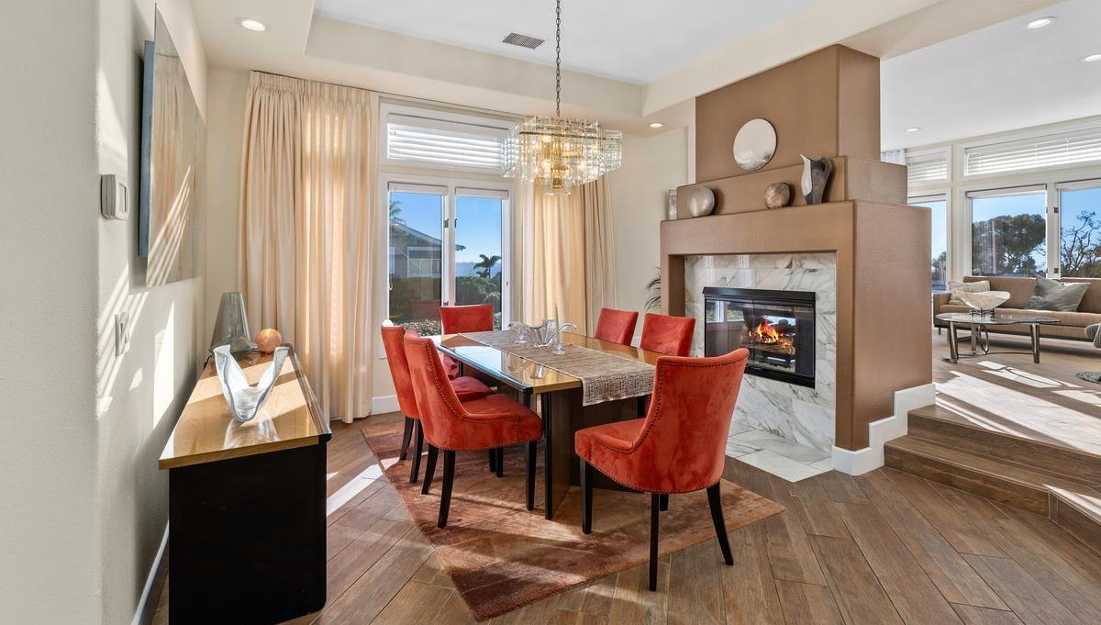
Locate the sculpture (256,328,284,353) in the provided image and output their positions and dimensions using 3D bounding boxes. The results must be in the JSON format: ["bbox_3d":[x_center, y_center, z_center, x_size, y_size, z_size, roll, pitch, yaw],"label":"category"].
[{"bbox_3d":[-2.057,0.207,3.582,0.168,0.175,0.168,-2,4,-30],"label":"sculpture"}]

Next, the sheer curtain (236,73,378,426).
[{"bbox_3d":[-2.026,-0.495,4.163,1.060,2.880,0.160,-2,4,-30],"label":"sheer curtain"}]

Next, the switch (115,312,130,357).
[{"bbox_3d":[-1.276,0.064,1.460,0.012,0.120,0.120,-3,6,-30],"label":"switch"}]

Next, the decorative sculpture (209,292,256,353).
[{"bbox_3d":[-2.368,0.068,3.658,0.290,0.440,0.250,-2,4,-30],"label":"decorative sculpture"}]

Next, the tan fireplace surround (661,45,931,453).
[{"bbox_3d":[1.985,-0.541,4.224,1.030,2.840,1.790,-2,4,-30],"label":"tan fireplace surround"}]

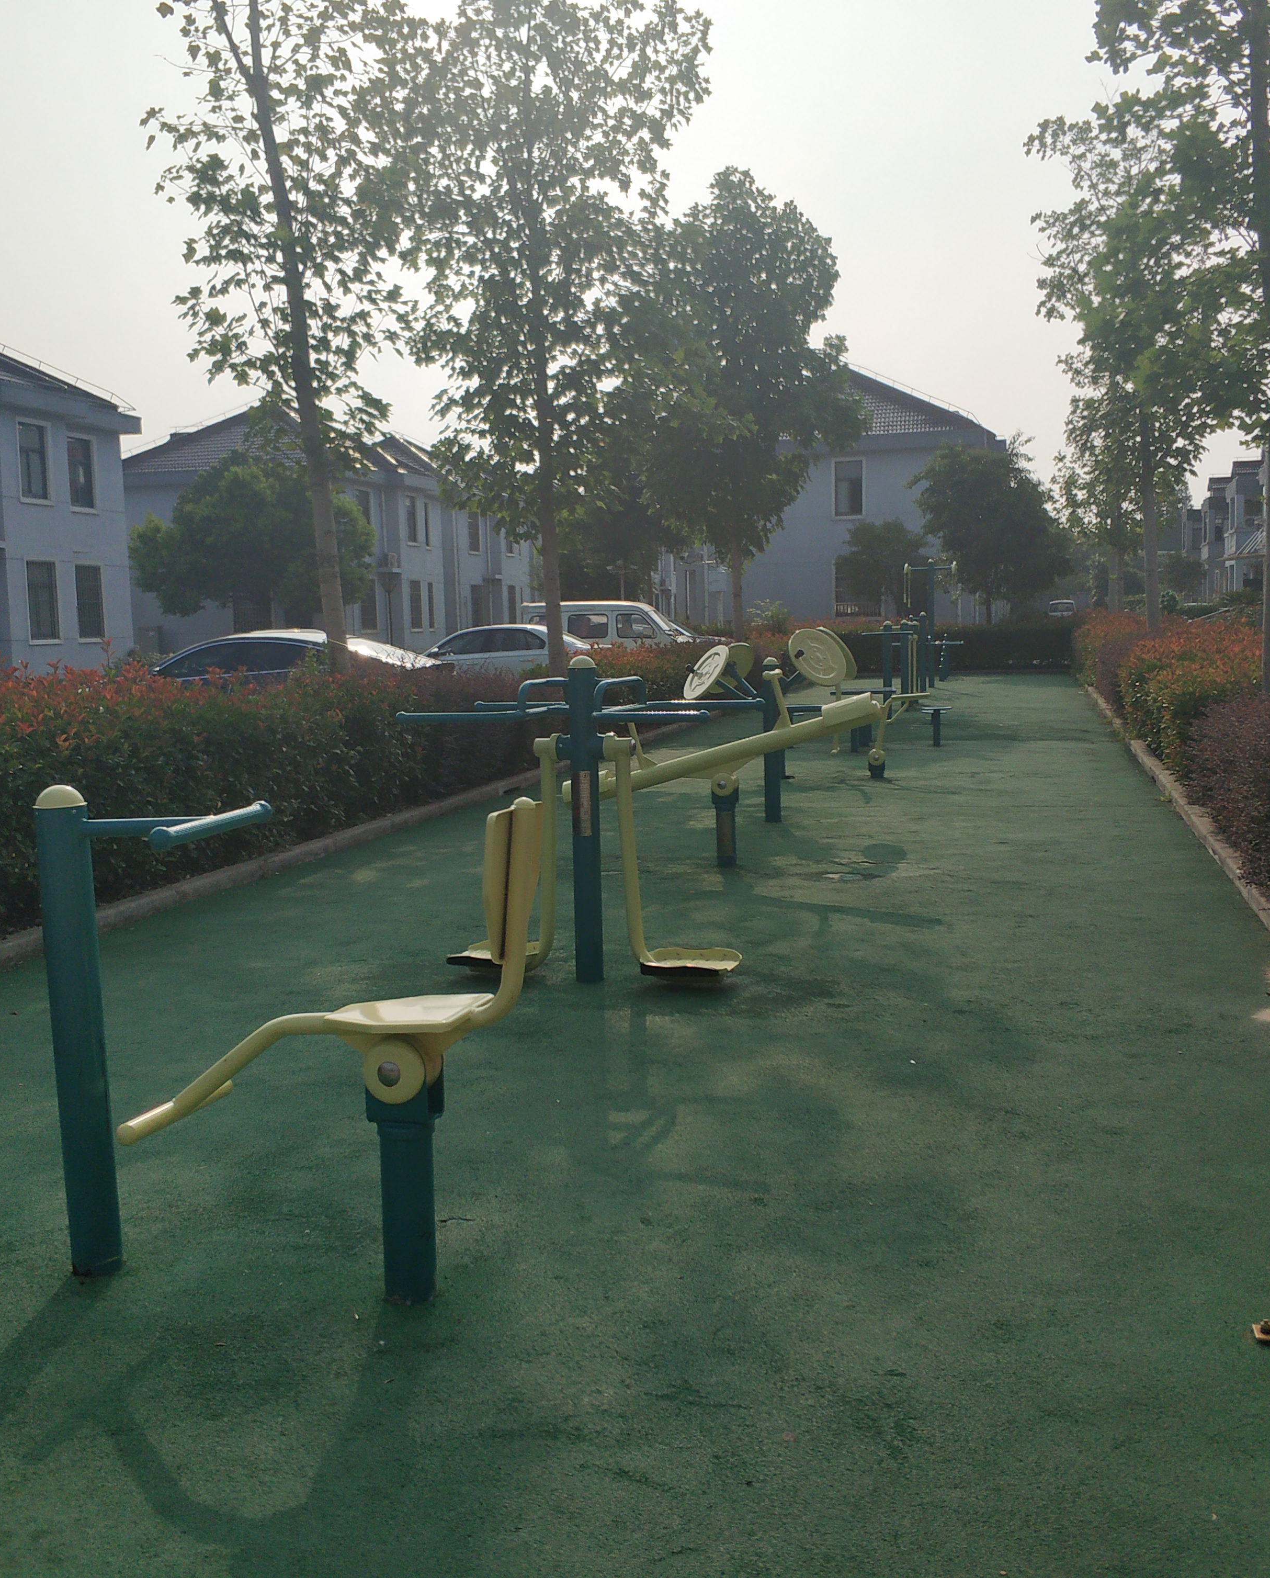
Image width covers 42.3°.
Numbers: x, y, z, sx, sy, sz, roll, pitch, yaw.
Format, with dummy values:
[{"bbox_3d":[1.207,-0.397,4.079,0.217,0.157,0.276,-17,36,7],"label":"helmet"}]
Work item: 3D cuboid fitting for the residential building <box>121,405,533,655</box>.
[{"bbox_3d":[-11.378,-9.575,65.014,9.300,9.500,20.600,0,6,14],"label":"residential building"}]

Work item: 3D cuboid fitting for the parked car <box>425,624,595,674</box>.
[{"bbox_3d":[-2.768,-2.380,31.642,4.600,1.460,1.800,0,6,12],"label":"parked car"}]

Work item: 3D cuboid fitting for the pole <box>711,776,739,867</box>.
[{"bbox_3d":[0.535,0.193,9.879,0.160,0.530,0.140,0,6,14],"label":"pole"}]

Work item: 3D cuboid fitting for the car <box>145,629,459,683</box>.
[{"bbox_3d":[-4.522,-1.189,20.093,4.700,1.460,1.820,1,6,17],"label":"car"}]

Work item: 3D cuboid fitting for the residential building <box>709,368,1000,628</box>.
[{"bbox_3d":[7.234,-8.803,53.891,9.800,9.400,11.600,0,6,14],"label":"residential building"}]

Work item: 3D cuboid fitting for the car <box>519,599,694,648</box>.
[{"bbox_3d":[-0.319,-2.847,33.692,4.000,1.880,1.600,1,6,18],"label":"car"}]

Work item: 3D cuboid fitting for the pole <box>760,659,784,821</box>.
[{"bbox_3d":[1.015,-0.368,12.124,0.125,1.190,0.125,0,6,14],"label":"pole"}]

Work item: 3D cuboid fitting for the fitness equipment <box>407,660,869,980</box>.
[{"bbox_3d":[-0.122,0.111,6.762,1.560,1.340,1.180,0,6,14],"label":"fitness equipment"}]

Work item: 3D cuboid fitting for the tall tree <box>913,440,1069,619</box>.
[{"bbox_3d":[9.422,-6.193,43.608,4.100,6.150,4.100,0,6,14],"label":"tall tree"}]

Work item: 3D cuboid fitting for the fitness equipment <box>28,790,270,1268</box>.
[{"bbox_3d":[-1.094,0.552,3.713,0.440,1.110,0.500,0,6,14],"label":"fitness equipment"}]

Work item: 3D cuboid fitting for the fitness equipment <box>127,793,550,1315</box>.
[{"bbox_3d":[-0.622,0.563,3.600,0.930,1.090,0.460,0,6,14],"label":"fitness equipment"}]

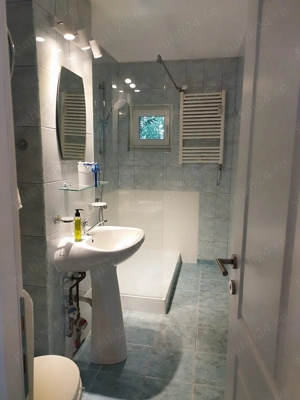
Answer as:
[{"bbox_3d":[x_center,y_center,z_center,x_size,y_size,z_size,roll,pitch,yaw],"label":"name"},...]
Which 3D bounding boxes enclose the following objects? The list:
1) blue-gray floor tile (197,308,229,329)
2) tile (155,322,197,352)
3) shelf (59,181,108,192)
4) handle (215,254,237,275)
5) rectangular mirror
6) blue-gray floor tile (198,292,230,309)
[{"bbox_3d":[0.561,1.015,2.646,0.305,0.010,0.310,2,10,10],"label":"blue-gray floor tile"},{"bbox_3d":[0.206,1.070,2.445,0.310,0.010,0.317,2,10,10],"label":"tile"},{"bbox_3d":[-0.414,-0.091,2.032,0.160,0.012,0.430,2,10,10],"label":"shelf"},{"bbox_3d":[0.264,0.219,1.035,0.064,0.052,0.133,0,10,-1],"label":"handle"},{"bbox_3d":[-0.479,-0.519,1.944,0.025,0.537,0.440,2,10,10],"label":"rectangular mirror"},{"bbox_3d":[0.625,0.974,3.004,0.306,0.010,0.317,2,10,10],"label":"blue-gray floor tile"}]

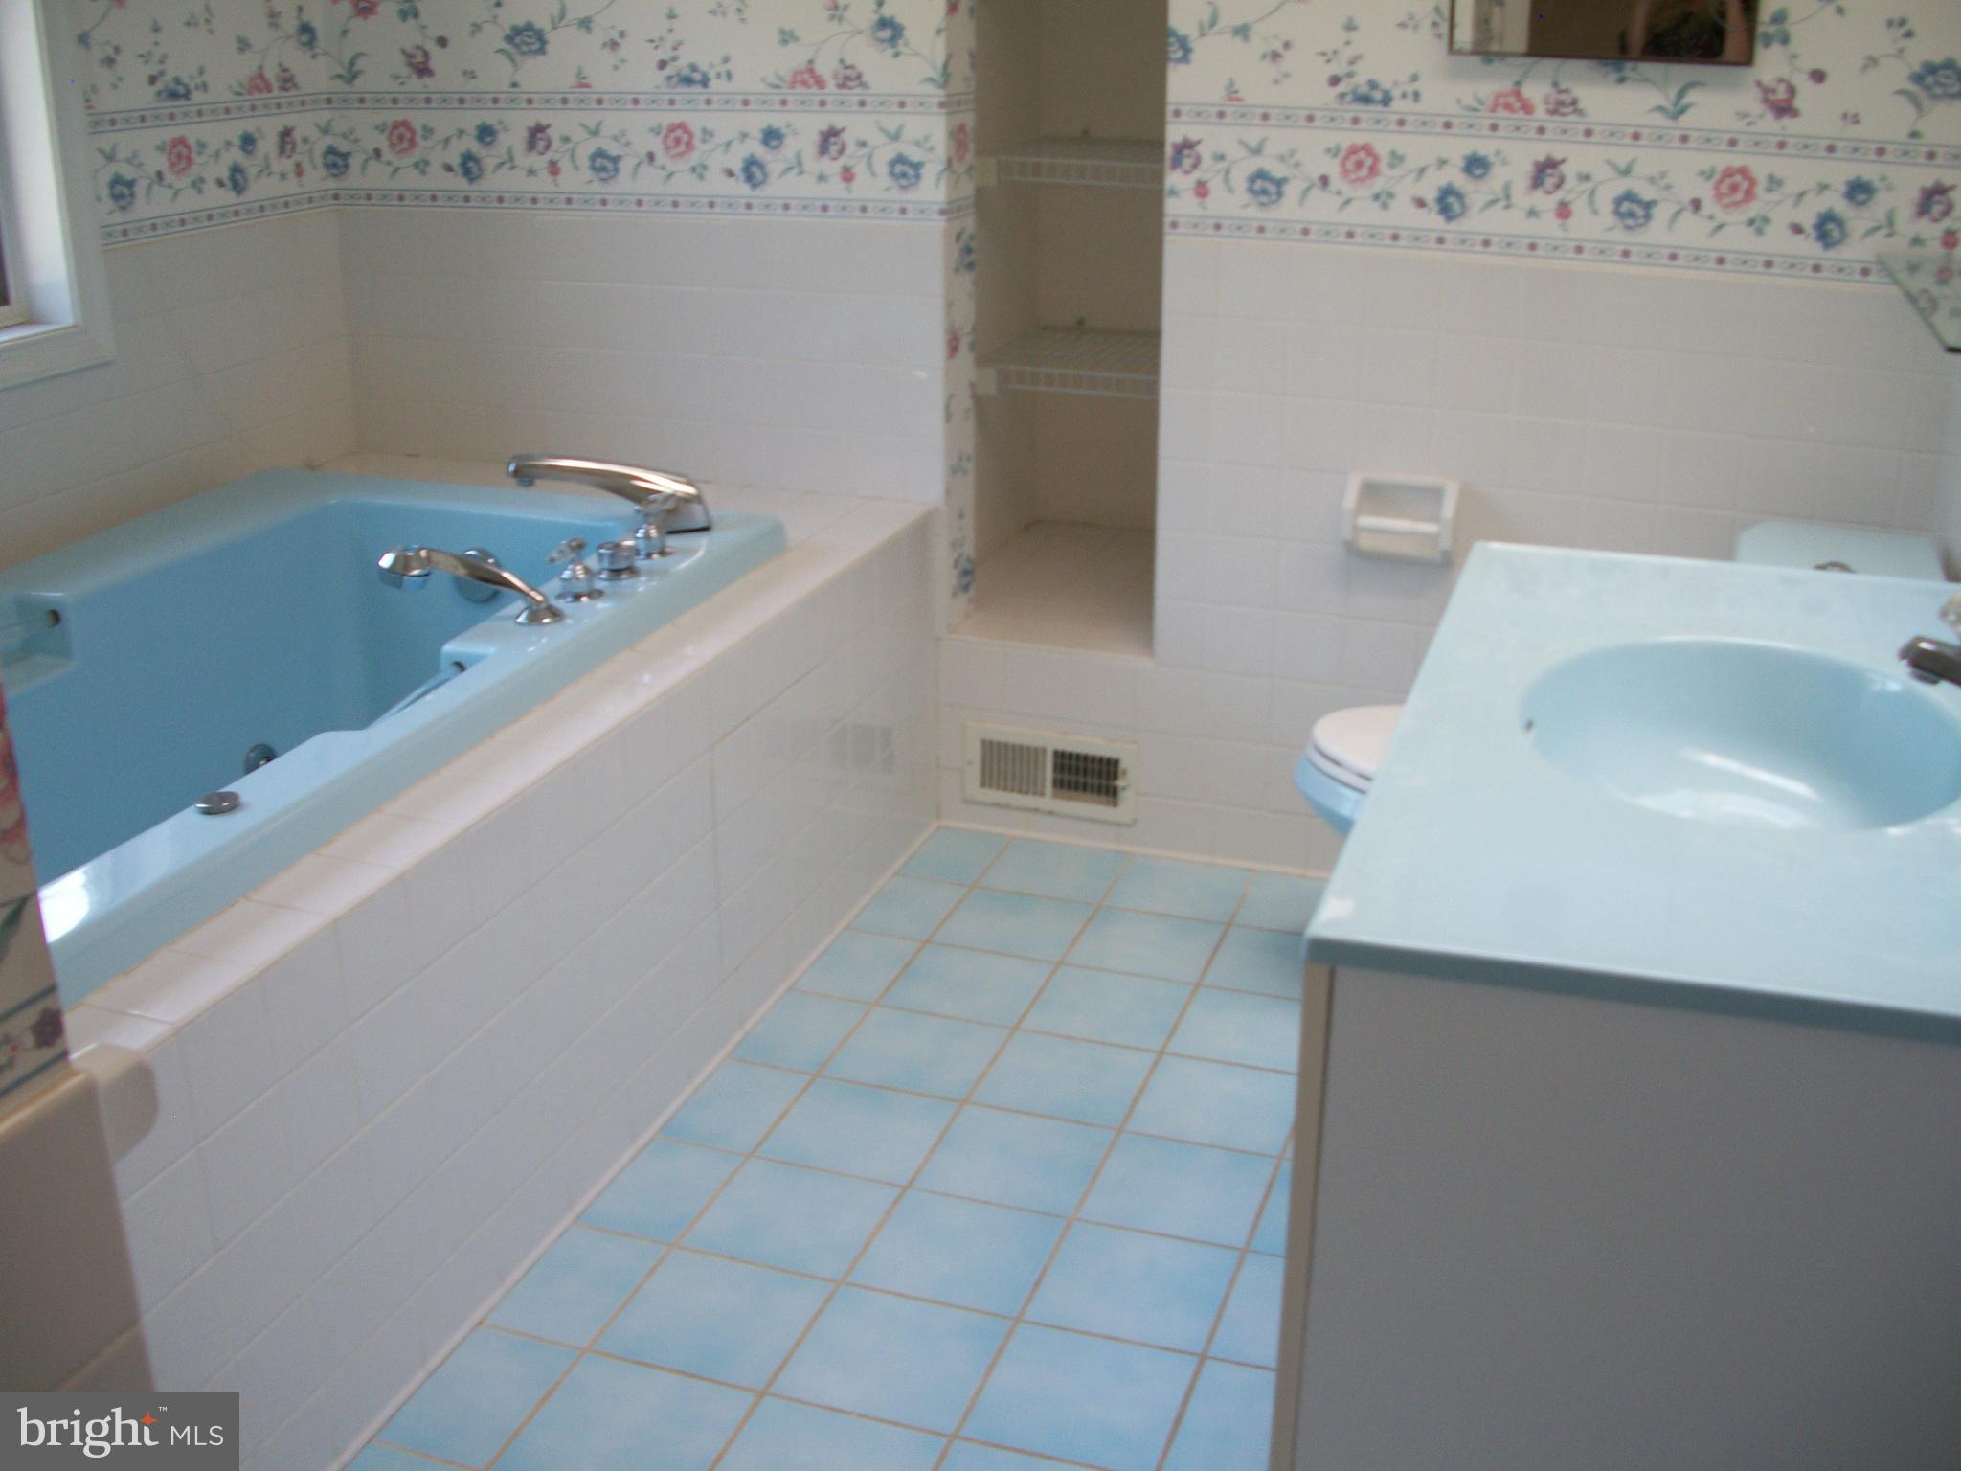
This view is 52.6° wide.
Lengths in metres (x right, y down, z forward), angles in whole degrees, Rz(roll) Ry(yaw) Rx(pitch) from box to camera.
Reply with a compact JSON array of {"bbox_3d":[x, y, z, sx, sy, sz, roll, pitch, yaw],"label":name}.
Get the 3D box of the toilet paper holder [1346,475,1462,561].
[{"bbox_3d":[0.604,-0.302,2.851,0.157,0.124,0.070,7,22,18],"label":"toilet paper holder"}]

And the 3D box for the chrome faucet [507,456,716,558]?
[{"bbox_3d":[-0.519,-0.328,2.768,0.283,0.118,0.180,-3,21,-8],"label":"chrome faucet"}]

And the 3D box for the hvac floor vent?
[{"bbox_3d":[0.109,0.065,3.205,0.293,0.142,0.020,7,22,18],"label":"hvac floor vent"}]

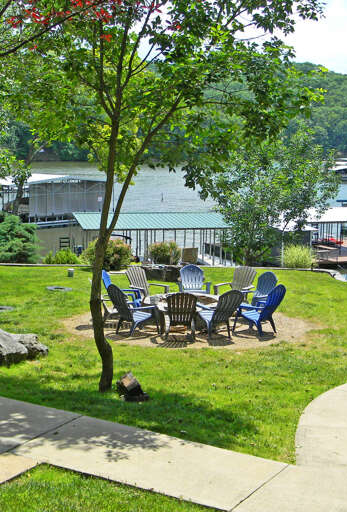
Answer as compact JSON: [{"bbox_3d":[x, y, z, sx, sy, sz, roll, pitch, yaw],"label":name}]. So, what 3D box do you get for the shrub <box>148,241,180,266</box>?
[{"bbox_3d":[-0.304,-0.101,27.300,1.080,0.900,1.000,1,8,0],"label":"shrub"}]

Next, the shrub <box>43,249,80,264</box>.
[{"bbox_3d":[-3.710,-0.076,26.761,1.250,0.600,0.950,0,8,0],"label":"shrub"}]

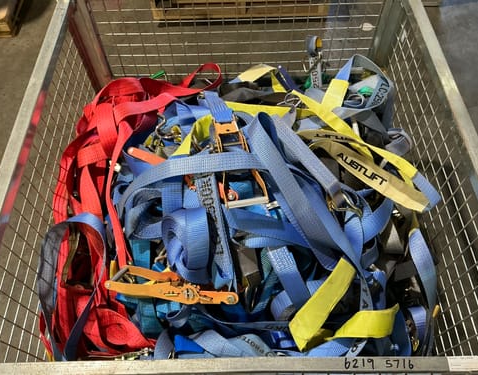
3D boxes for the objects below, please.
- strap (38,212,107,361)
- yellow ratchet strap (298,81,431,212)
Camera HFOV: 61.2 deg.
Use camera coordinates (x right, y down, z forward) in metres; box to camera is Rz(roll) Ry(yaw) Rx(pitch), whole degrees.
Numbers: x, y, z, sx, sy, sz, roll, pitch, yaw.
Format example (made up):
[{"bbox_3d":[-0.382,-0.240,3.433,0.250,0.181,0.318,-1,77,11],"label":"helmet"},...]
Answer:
[{"bbox_3d":[-0.400,0.246,0.995,0.165,0.090,0.350,-11,58,-6],"label":"strap"},{"bbox_3d":[0.346,-0.125,1.205,0.175,0.110,0.460,-34,63,-19],"label":"yellow ratchet strap"}]

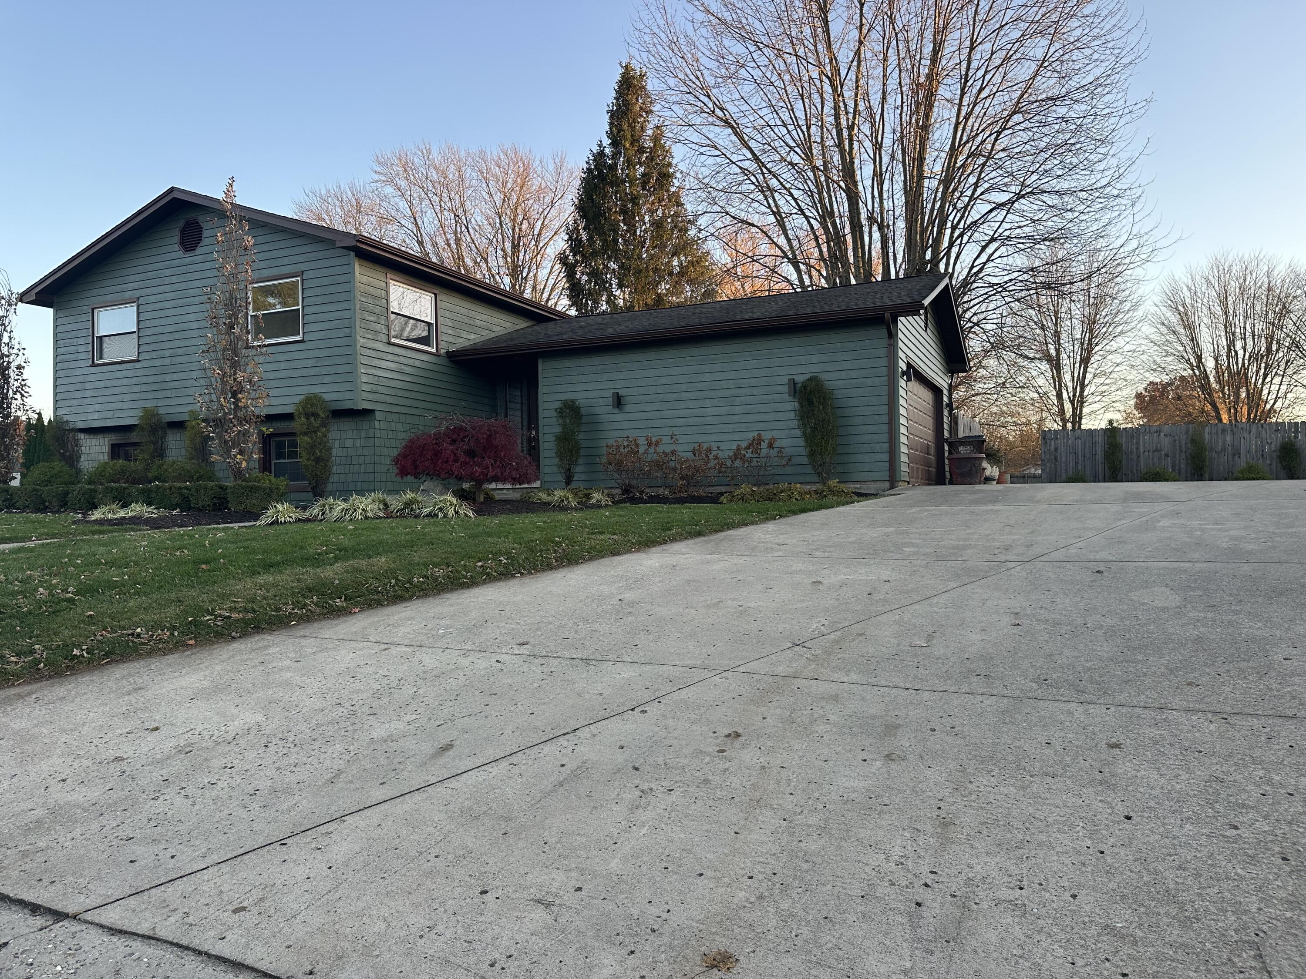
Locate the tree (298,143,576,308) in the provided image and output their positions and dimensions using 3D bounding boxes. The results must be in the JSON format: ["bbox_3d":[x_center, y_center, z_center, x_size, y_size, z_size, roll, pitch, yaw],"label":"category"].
[{"bbox_3d":[-10.247,-7.652,43.000,13.000,17.560,12.000,-1,-1,25],"label":"tree"}]

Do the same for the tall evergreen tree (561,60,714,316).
[{"bbox_3d":[-0.437,-7.048,31.000,5.800,15.140,5.800,-1,-1,25],"label":"tall evergreen tree"}]

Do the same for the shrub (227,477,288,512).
[{"bbox_3d":[-6.391,0.074,14.600,0.900,0.550,0.650,-1,-1,25],"label":"shrub"}]

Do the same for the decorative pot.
[{"bbox_3d":[6.999,-0.461,20.200,0.800,0.730,0.800,-1,-1,25],"label":"decorative pot"}]

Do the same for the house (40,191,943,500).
[{"bbox_3d":[-2.871,-2.690,20.427,18.200,6.200,11.000,-1,-1,25],"label":"house"}]

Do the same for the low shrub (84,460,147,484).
[{"bbox_3d":[-10.441,-0.120,17.600,1.100,0.930,1.000,-1,-1,25],"label":"low shrub"}]

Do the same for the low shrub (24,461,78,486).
[{"bbox_3d":[-12.263,-0.091,18.400,1.000,0.960,0.950,-1,-1,25],"label":"low shrub"}]

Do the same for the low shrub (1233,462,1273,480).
[{"bbox_3d":[15.093,-0.417,22.800,1.050,0.550,0.950,-1,-1,25],"label":"low shrub"}]

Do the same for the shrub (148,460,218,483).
[{"bbox_3d":[-8.717,-0.112,16.800,1.200,0.890,1.050,-1,-1,25],"label":"shrub"}]

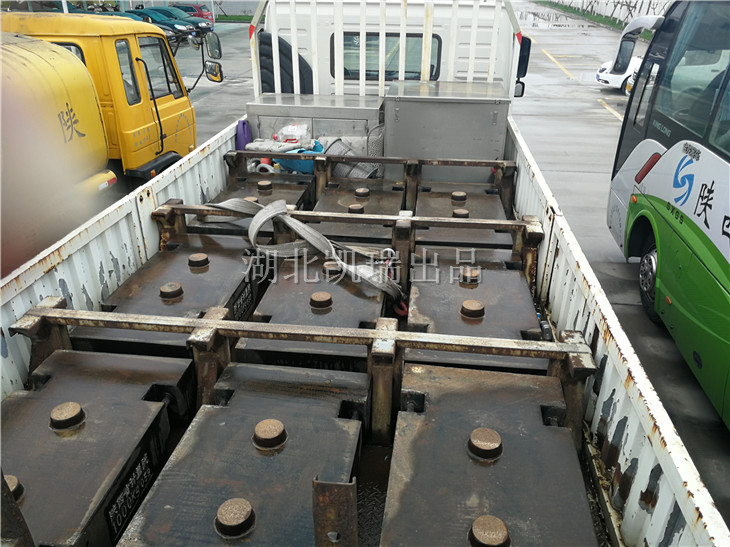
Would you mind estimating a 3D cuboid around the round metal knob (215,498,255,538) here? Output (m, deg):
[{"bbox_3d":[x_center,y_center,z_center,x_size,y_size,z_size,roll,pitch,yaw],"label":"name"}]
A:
[{"bbox_3d":[-0.357,0.673,1.573,0.105,0.040,0.105,0,27,0],"label":"round metal knob"}]

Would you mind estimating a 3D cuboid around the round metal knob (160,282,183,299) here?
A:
[{"bbox_3d":[-0.928,0.084,2.735,0.105,0.040,0.105,0,27,0],"label":"round metal knob"}]

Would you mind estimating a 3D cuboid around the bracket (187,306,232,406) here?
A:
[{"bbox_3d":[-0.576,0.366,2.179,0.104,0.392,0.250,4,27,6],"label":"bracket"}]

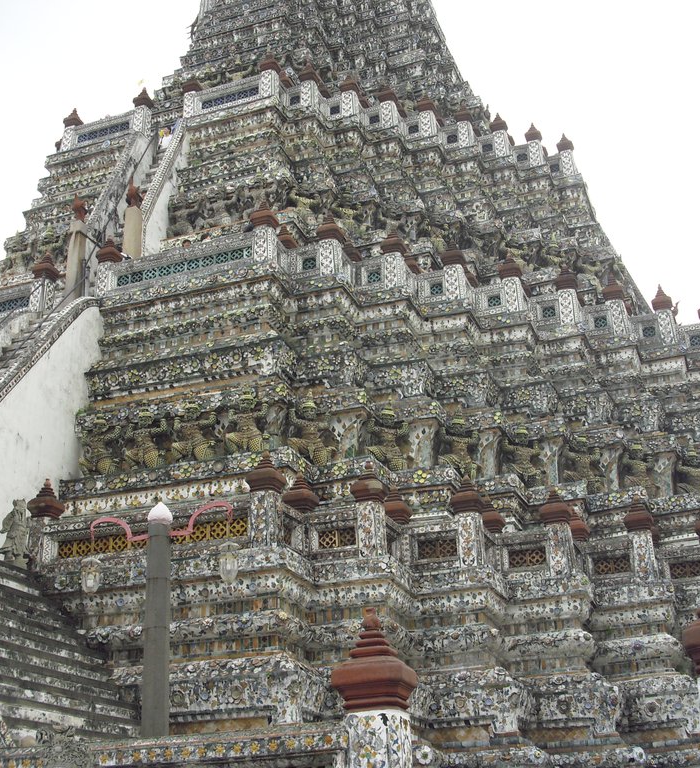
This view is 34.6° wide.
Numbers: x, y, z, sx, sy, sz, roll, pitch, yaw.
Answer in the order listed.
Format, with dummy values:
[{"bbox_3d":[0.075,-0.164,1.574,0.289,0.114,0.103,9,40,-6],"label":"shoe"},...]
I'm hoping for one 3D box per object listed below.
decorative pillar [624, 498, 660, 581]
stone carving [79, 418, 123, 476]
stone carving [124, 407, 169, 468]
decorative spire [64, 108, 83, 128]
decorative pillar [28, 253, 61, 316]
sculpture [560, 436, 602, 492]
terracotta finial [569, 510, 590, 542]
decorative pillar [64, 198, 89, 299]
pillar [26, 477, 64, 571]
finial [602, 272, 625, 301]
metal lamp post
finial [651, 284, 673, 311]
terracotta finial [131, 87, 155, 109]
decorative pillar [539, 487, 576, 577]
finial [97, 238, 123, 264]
[{"bbox_3d":[5.445,2.879,20.994,0.504,1.682,0.504,-10,-24,18],"label":"decorative pillar"},{"bbox_3d":[-4.991,1.213,22.493,0.860,1.360,0.450,-10,-25,19],"label":"stone carving"},{"bbox_3d":[-4.007,1.066,22.139,0.860,1.360,0.450,-10,-25,19],"label":"stone carving"},{"bbox_3d":[-7.370,-7.116,29.986,0.430,0.600,0.430,-10,-25,17],"label":"decorative spire"},{"bbox_3d":[-7.067,-2.291,26.061,0.500,1.728,0.500,-10,-25,19],"label":"decorative pillar"},{"bbox_3d":[4.638,1.633,22.521,0.740,1.060,0.440,9,-26,-24],"label":"sculpture"},{"bbox_3d":[4.006,2.522,20.150,0.450,0.620,0.450,-10,-25,17],"label":"terracotta finial"},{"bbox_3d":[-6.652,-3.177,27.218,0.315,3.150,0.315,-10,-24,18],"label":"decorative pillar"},{"bbox_3d":[-4.842,2.202,17.852,0.465,1.470,0.465,-10,-25,17],"label":"pillar"},{"bbox_3d":[6.057,-2.231,25.995,0.480,0.624,0.480,-10,-25,19],"label":"finial"},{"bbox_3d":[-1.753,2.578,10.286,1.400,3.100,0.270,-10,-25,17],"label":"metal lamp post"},{"bbox_3d":[7.193,-2.006,26.087,0.460,0.650,0.460,-10,-25,17],"label":"finial"},{"bbox_3d":[-5.473,-7.594,29.877,0.444,0.600,0.444,-10,-25,19],"label":"terracotta finial"},{"bbox_3d":[3.758,2.689,20.348,0.500,1.683,0.500,-10,-25,19],"label":"decorative pillar"},{"bbox_3d":[-4.944,-2.780,23.181,0.440,0.630,0.440,-10,-25,17],"label":"finial"}]

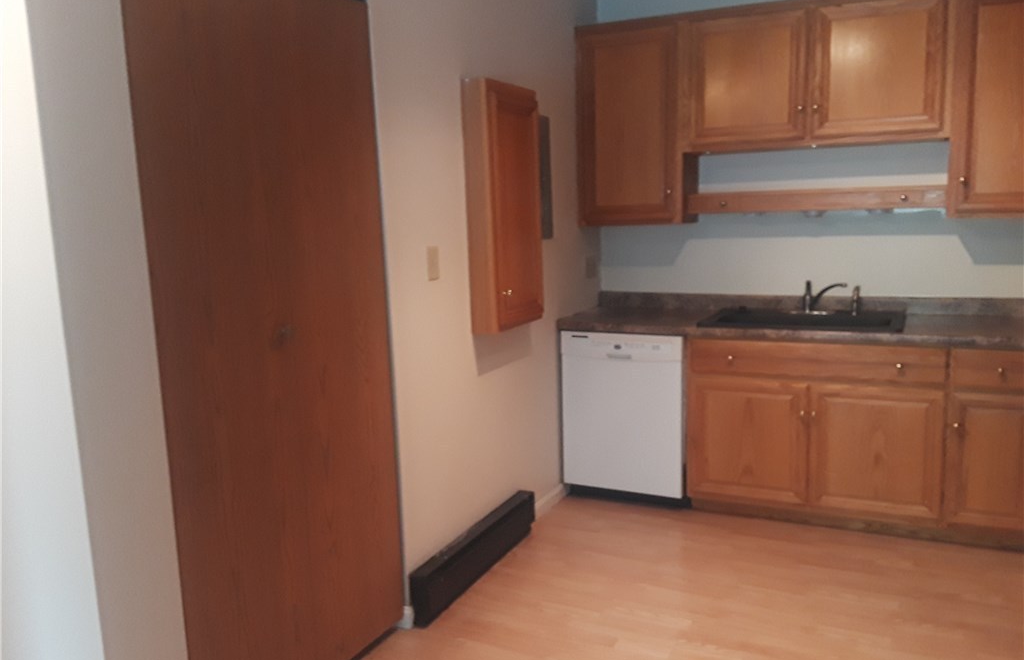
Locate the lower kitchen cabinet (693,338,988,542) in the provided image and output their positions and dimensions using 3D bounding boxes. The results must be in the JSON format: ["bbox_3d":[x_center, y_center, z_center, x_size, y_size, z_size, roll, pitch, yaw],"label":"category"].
[{"bbox_3d":[1.478,0.422,3.786,1.200,0.842,0.622,2,9,26],"label":"lower kitchen cabinet"}]

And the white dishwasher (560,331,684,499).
[{"bbox_3d":[0.648,0.372,4.189,0.597,0.794,0.600,2,9,26],"label":"white dishwasher"}]

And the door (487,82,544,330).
[{"bbox_3d":[0.021,-0.490,3.329,0.022,0.933,0.439,2,9,26],"label":"door"}]

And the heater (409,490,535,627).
[{"bbox_3d":[-0.127,0.878,3.293,0.070,0.183,0.912,2,9,26],"label":"heater"}]

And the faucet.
[{"bbox_3d":[1.486,-0.154,3.939,0.205,0.155,0.055,4,10,36],"label":"faucet"}]

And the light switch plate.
[{"bbox_3d":[-0.277,-0.241,2.961,0.008,0.116,0.075,2,9,26],"label":"light switch plate"}]

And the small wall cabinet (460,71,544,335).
[{"bbox_3d":[-0.023,-0.491,3.345,0.110,0.957,0.449,2,9,26],"label":"small wall cabinet"}]

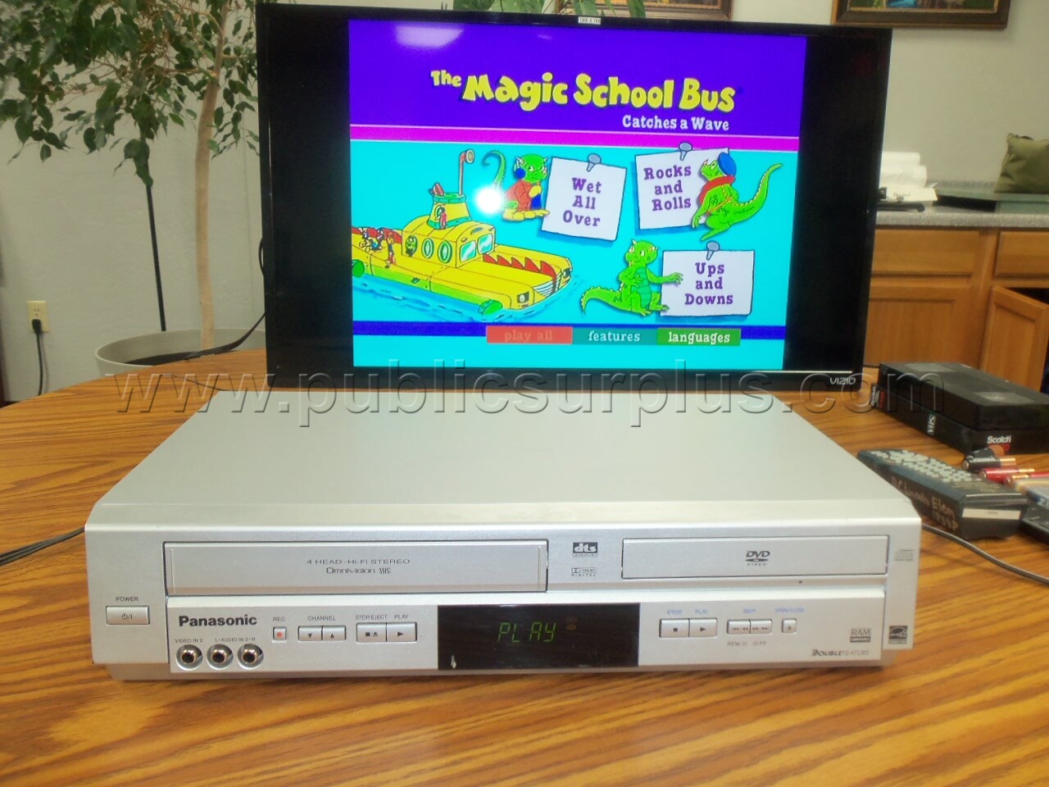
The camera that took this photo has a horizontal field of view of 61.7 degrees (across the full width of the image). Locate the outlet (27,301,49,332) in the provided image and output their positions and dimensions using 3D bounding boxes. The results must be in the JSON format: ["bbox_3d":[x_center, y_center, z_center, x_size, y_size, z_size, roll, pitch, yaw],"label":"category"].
[{"bbox_3d":[-1.774,-0.280,3.200,0.070,0.114,0.012,0,15,-5],"label":"outlet"}]

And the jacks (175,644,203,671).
[{"bbox_3d":[-0.173,0.136,0.455,0.013,0.013,0.009,0,15,-3],"label":"jacks"}]

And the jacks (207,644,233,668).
[{"bbox_3d":[-0.158,0.136,0.456,0.013,0.013,0.009,0,15,-3],"label":"jacks"}]

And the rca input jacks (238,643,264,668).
[{"bbox_3d":[-0.142,0.136,0.456,0.013,0.013,0.009,0,15,-3],"label":"rca input jacks"}]

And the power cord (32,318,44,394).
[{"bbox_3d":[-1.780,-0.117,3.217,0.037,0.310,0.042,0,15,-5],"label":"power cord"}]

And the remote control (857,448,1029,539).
[{"bbox_3d":[0.346,0.076,0.743,0.054,0.029,0.158,-2,15,-11],"label":"remote control"}]

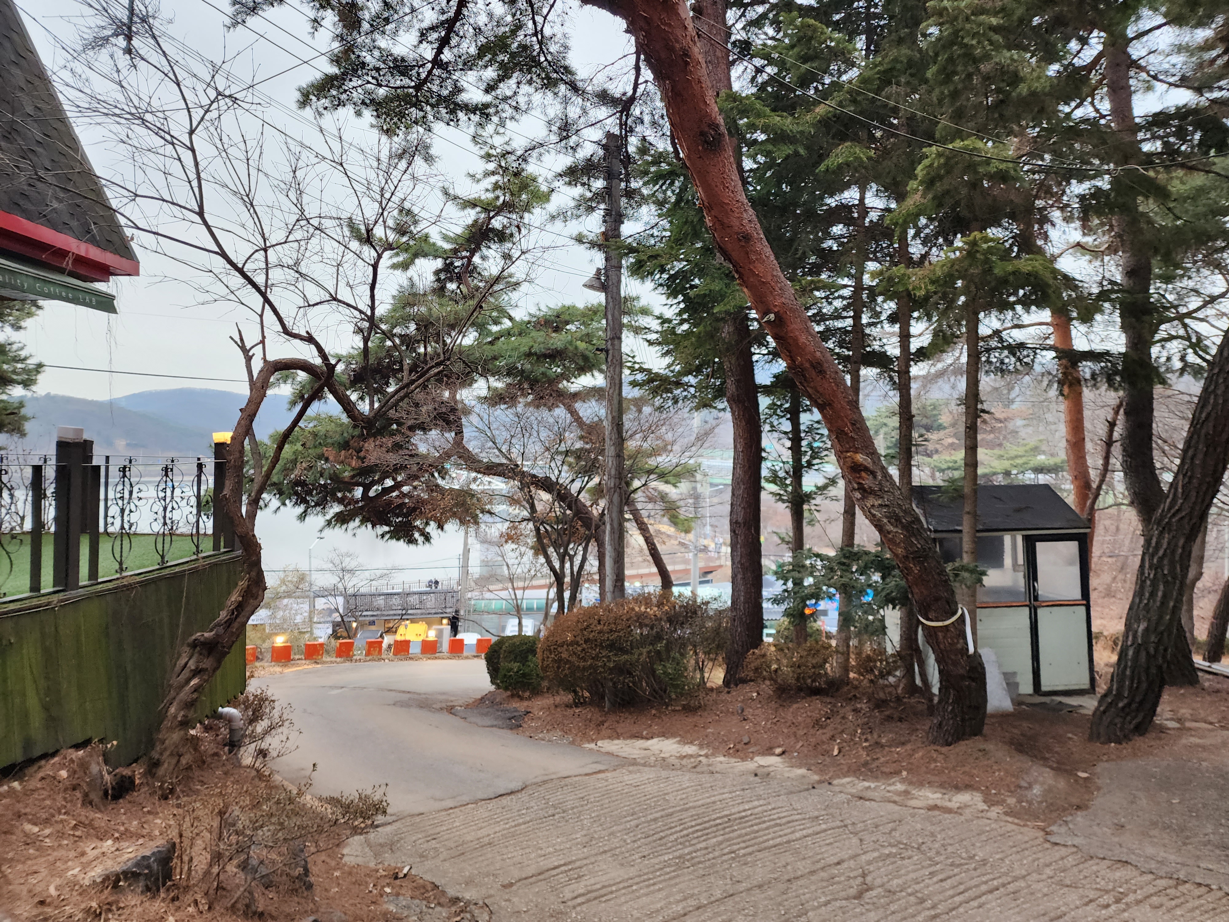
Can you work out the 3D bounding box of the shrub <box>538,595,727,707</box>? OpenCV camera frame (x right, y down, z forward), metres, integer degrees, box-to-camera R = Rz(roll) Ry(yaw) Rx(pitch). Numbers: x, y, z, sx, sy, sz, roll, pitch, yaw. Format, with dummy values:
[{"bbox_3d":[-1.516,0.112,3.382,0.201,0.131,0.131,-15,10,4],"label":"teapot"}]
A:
[{"bbox_3d":[0.230,2.360,10.400,2.400,1.300,1.500,-1,-1,0],"label":"shrub"}]

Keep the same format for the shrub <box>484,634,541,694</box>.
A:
[{"bbox_3d":[-1.380,2.900,11.700,0.900,0.800,0.900,-1,-1,0],"label":"shrub"}]

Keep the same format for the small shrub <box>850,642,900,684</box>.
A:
[{"bbox_3d":[3.260,2.520,10.200,0.620,0.540,0.580,-1,-1,0],"label":"small shrub"}]

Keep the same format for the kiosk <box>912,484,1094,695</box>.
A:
[{"bbox_3d":[4.480,1.460,9.950,1.800,2.330,1.650,-1,-1,-3],"label":"kiosk"}]

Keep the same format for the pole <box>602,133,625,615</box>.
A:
[{"bbox_3d":[-0.005,-0.500,10.000,0.260,7.050,0.260,-1,-1,0],"label":"pole"}]

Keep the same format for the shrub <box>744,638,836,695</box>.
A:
[{"bbox_3d":[2.150,2.500,10.000,1.100,0.680,0.900,-1,-1,0],"label":"shrub"}]

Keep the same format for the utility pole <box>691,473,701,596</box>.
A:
[{"bbox_3d":[4.000,5.300,40.000,0.340,9.300,0.340,-1,-1,0],"label":"utility pole"}]

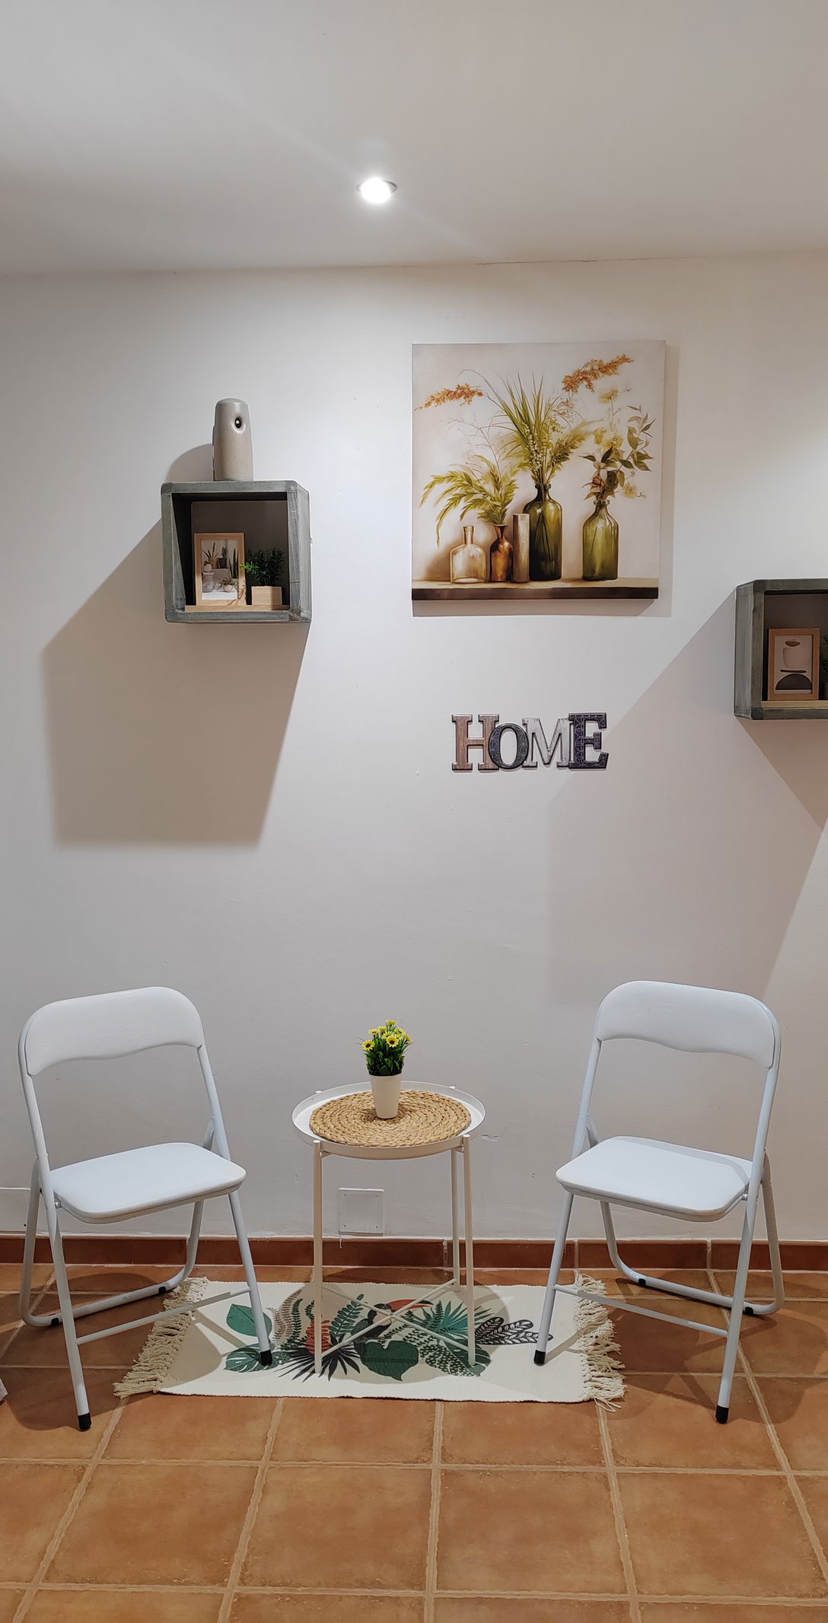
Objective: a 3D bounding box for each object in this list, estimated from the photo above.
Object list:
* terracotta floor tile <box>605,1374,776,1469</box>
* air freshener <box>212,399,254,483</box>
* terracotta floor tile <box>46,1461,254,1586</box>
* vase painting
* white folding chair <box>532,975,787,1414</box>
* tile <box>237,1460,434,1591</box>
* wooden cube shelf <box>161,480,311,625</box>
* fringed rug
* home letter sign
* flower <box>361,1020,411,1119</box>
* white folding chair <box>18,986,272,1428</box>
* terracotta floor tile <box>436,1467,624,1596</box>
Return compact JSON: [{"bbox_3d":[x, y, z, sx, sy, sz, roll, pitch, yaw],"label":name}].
[{"bbox_3d":[0.560,1.262,2.612,0.320,0.010,0.320,-1,7,3],"label":"terracotta floor tile"},{"bbox_3d":[-0.423,-0.860,2.957,0.090,0.199,0.088,-3,7,-22],"label":"air freshener"},{"bbox_3d":[-0.470,1.310,2.326,0.326,0.011,0.326,0,6,3],"label":"terracotta floor tile"},{"bbox_3d":[0.294,-0.810,3.041,0.597,0.603,0.025,0,7,3],"label":"vase painting"},{"bbox_3d":[0.573,0.825,2.867,0.445,0.800,0.467,3,8,32],"label":"white folding chair"},{"bbox_3d":[-0.131,1.307,2.311,0.320,0.010,0.320,-1,7,3],"label":"tile"},{"bbox_3d":[-0.415,-0.607,3.012,0.316,0.316,0.194,0,6,3],"label":"wooden cube shelf"},{"bbox_3d":[-0.085,1.223,2.962,1.071,0.009,0.517,0,6,3],"label":"fringed rug"},{"bbox_3d":[0.285,-0.171,3.117,0.383,0.140,0.018,0,6,3],"label":"home letter sign"},{"bbox_3d":[-0.064,0.602,2.962,0.105,0.231,0.100,-1,7,3],"label":"flower"},{"bbox_3d":[-0.637,0.842,2.880,0.445,0.800,0.467,-5,8,-33],"label":"white folding chair"},{"bbox_3d":[0.206,1.304,2.294,0.326,0.011,0.326,0,6,3],"label":"terracotta floor tile"}]

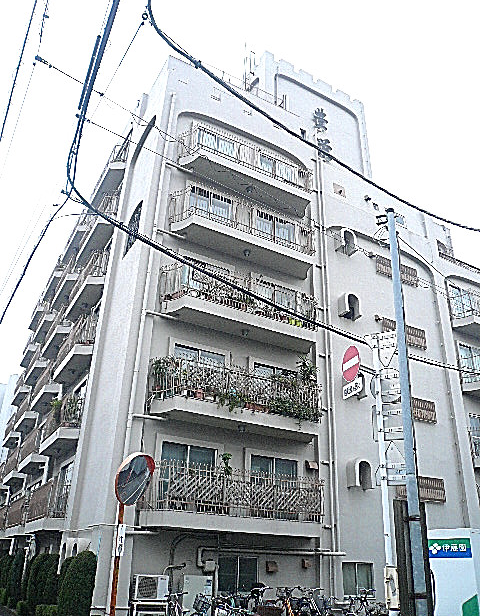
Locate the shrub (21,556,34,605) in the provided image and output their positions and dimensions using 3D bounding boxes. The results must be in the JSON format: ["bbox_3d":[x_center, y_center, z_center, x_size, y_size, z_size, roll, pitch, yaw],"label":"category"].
[{"bbox_3d":[-6.824,8.838,16.647,0.636,1.512,0.648,16,-30,-25],"label":"shrub"}]

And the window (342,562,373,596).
[{"bbox_3d":[3.482,7.965,15.204,1.216,0.910,0.120,16,-29,-25],"label":"window"}]

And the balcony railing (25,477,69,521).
[{"bbox_3d":[-6.582,6.720,17.793,0.663,1.106,4.264,16,-29,-25],"label":"balcony railing"}]

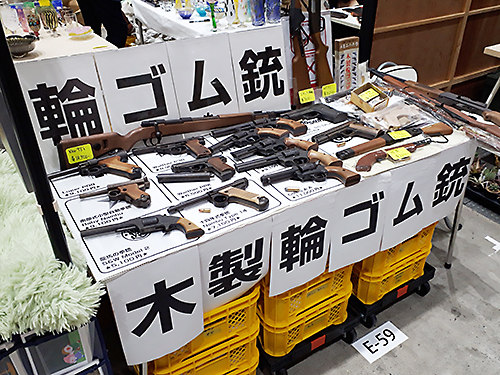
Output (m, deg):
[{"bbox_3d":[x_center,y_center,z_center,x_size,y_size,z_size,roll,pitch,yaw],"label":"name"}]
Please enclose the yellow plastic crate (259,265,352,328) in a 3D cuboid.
[{"bbox_3d":[0.140,0.260,1.239,0.356,0.140,0.255,-19,33,-28],"label":"yellow plastic crate"}]

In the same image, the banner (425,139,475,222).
[{"bbox_3d":[0.692,-0.004,1.383,0.205,0.290,0.008,-18,34,-27],"label":"banner"}]

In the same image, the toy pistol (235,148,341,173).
[{"bbox_3d":[0.115,-0.066,1.188,0.296,0.036,0.159,-17,33,-23],"label":"toy pistol"}]

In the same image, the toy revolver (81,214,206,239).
[{"bbox_3d":[-0.248,0.103,0.897,0.264,0.036,0.109,-11,30,-17],"label":"toy revolver"}]

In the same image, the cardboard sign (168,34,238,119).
[{"bbox_3d":[-0.158,-0.367,1.441,0.246,0.341,0.008,-19,23,-28],"label":"cardboard sign"}]

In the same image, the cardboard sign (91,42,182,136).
[{"bbox_3d":[-0.363,-0.298,1.324,0.246,0.341,0.008,-19,23,-28],"label":"cardboard sign"}]

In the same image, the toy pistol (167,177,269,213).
[{"bbox_3d":[-0.070,0.045,0.996,0.246,0.035,0.133,-20,35,-30],"label":"toy pistol"}]

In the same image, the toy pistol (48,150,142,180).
[{"bbox_3d":[-0.472,-0.038,1.178,0.251,0.036,0.165,-20,35,-27],"label":"toy pistol"}]

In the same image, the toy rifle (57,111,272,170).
[{"bbox_3d":[-0.224,-0.187,1.381,0.832,0.133,0.050,-12,25,-29],"label":"toy rifle"}]

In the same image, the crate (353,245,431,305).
[{"bbox_3d":[0.483,0.269,1.492,0.364,0.140,0.255,-19,33,-28],"label":"crate"}]

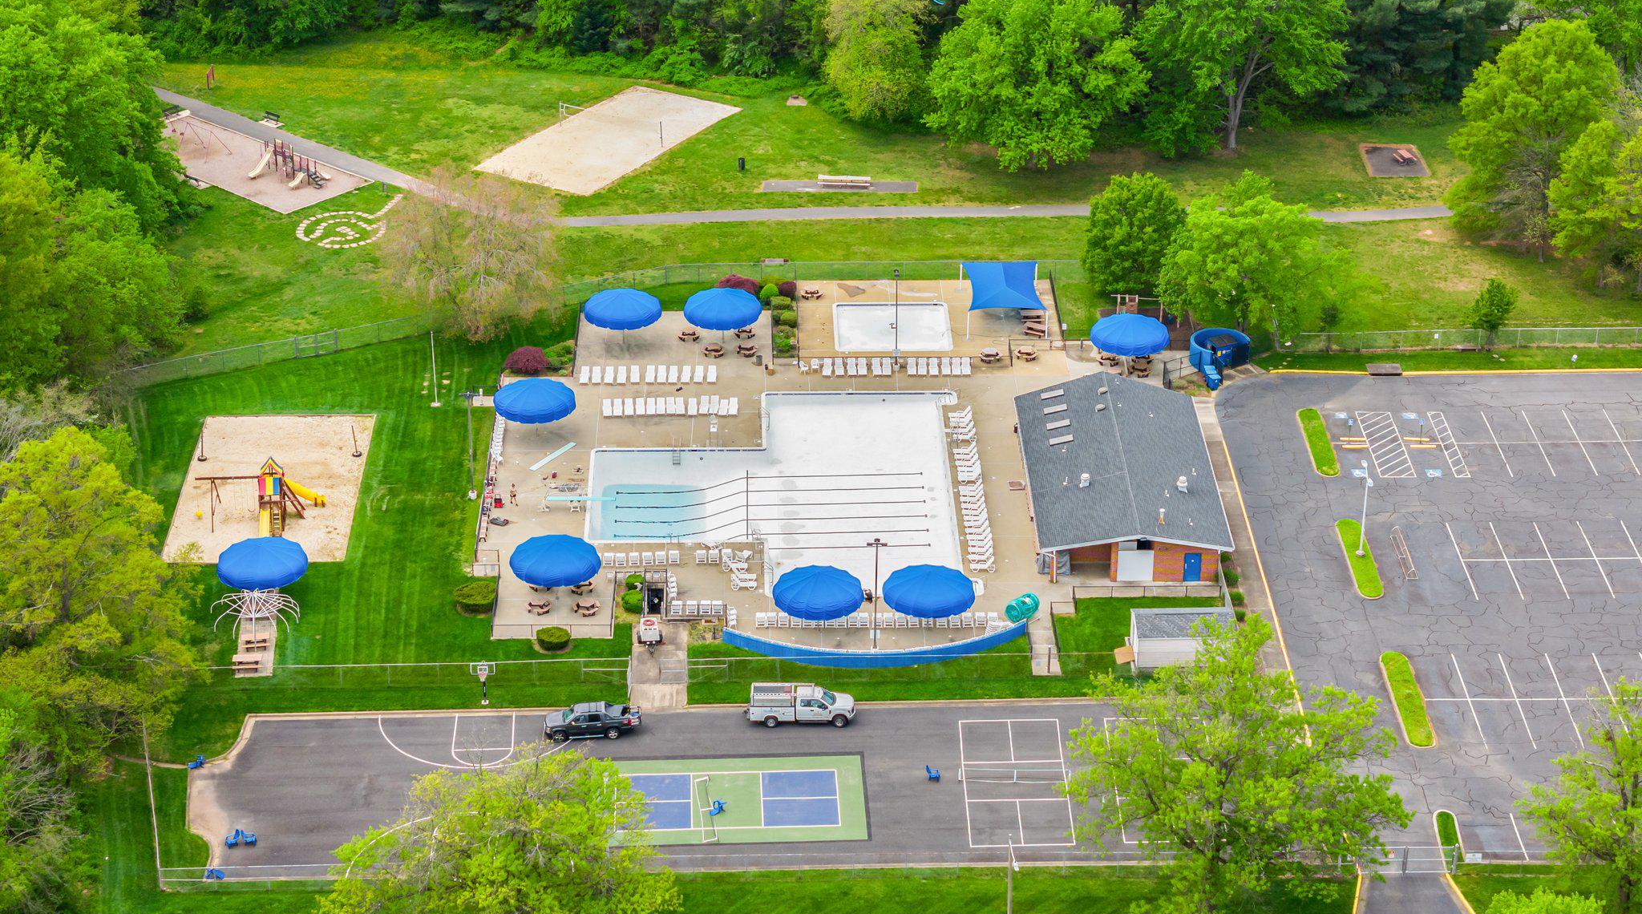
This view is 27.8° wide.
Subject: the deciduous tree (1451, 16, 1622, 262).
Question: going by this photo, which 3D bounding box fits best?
[{"bbox_3d":[56.900,-25.670,266.480,13.400,19.390,13.400,0,28,0],"label":"deciduous tree"}]

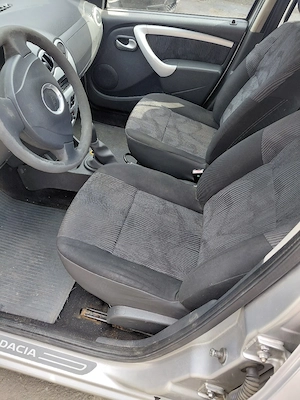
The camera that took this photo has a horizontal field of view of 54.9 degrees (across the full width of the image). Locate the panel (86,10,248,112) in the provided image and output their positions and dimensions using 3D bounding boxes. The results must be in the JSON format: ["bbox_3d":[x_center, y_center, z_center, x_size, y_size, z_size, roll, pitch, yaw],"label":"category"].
[{"bbox_3d":[0.028,-0.750,1.671,0.920,0.570,0.120,9,46,9],"label":"panel"}]

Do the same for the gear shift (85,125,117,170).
[{"bbox_3d":[-0.226,-0.238,1.235,0.165,0.220,0.130,9,46,9],"label":"gear shift"}]

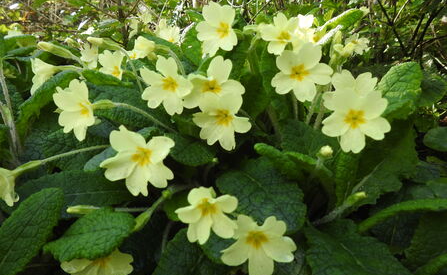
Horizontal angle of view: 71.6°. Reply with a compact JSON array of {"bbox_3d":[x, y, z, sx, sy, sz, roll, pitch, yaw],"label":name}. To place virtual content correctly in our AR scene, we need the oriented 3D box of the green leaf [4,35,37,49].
[{"bbox_3d":[-0.177,-0.084,0.270,0.030,0.011,0.020,0,23,0],"label":"green leaf"}]

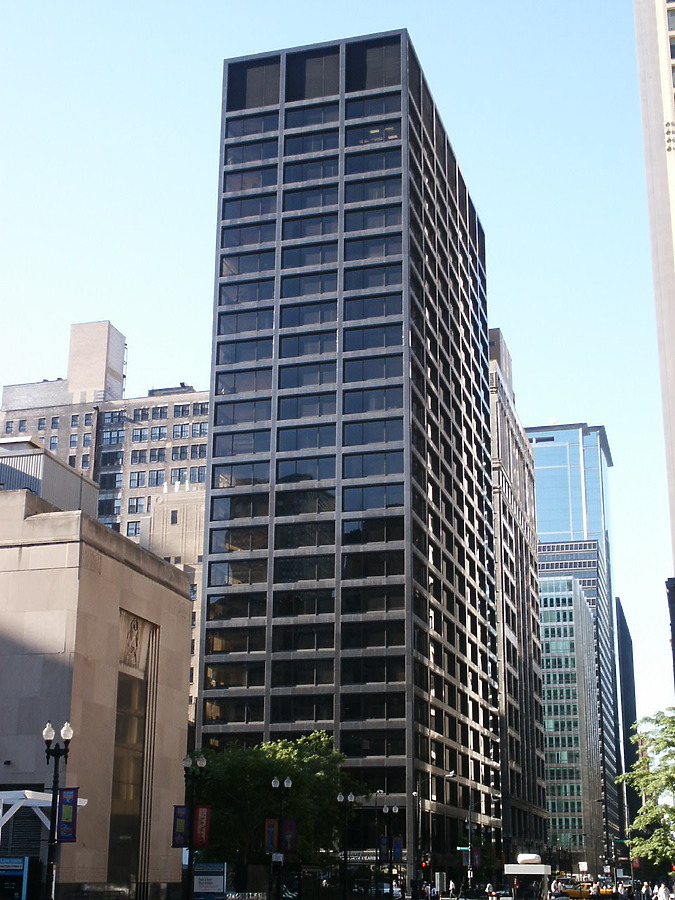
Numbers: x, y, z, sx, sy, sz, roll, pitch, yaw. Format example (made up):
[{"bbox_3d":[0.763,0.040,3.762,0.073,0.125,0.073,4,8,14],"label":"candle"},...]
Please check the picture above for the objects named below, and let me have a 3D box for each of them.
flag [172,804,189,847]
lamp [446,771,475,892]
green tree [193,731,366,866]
[{"bbox_3d":[-7.674,18.403,61.000,0.780,2.100,0.060,-5,-19,15],"label":"flag"},{"bbox_3d":[12.815,39.537,128.930,2.700,11.800,0.600,-5,-19,15],"label":"lamp"},{"bbox_3d":[-3.981,25.488,86.760,11.200,10.900,10.200,-5,-19,15],"label":"green tree"}]

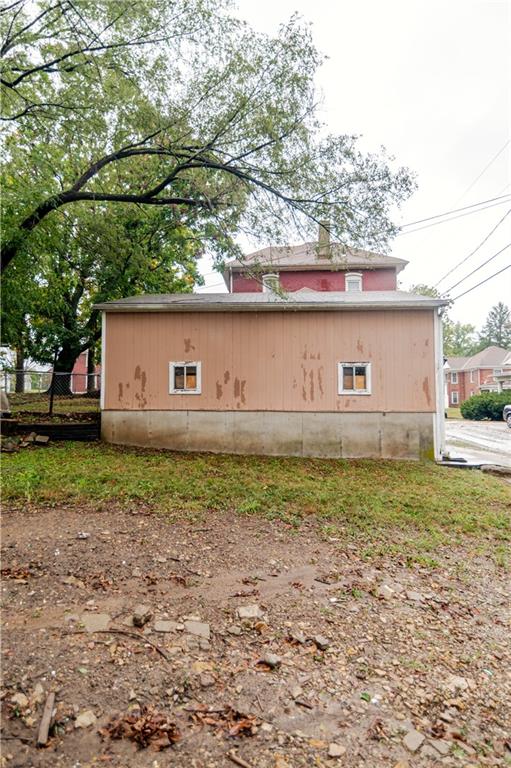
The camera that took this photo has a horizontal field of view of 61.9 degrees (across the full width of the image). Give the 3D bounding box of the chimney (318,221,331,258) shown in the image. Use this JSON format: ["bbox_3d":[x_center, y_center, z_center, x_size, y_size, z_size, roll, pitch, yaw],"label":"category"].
[{"bbox_3d":[4.050,-8.500,25.000,0.660,2.200,0.660,0,-3,4],"label":"chimney"}]

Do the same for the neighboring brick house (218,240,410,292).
[{"bbox_3d":[3.700,-3.900,28.900,10.200,11.000,11.000,0,-3,4],"label":"neighboring brick house"}]

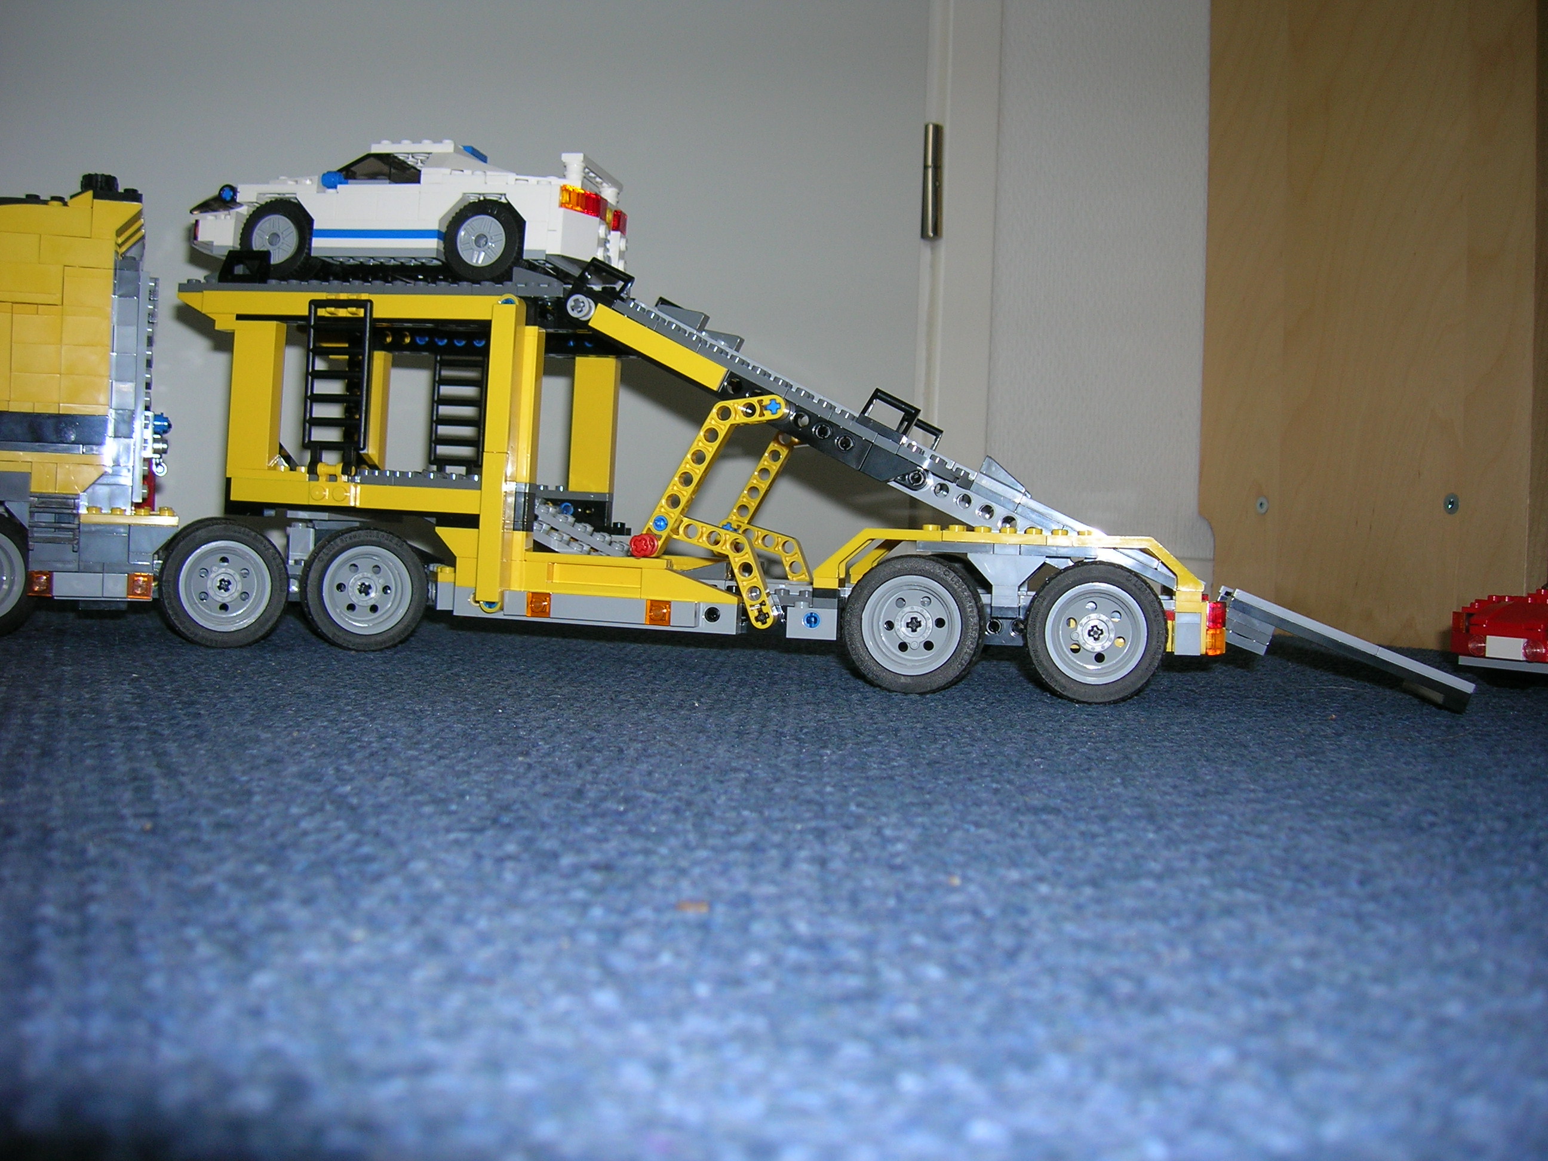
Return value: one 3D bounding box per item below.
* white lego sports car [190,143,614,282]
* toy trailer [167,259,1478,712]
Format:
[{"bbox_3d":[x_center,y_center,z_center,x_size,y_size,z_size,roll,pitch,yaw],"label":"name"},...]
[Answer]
[{"bbox_3d":[-0.131,-0.133,0.555,0.146,0.053,0.054,3,2,11],"label":"white lego sports car"},{"bbox_3d":[0.007,-0.037,0.530,0.435,0.137,0.114,3,2,11],"label":"toy trailer"}]

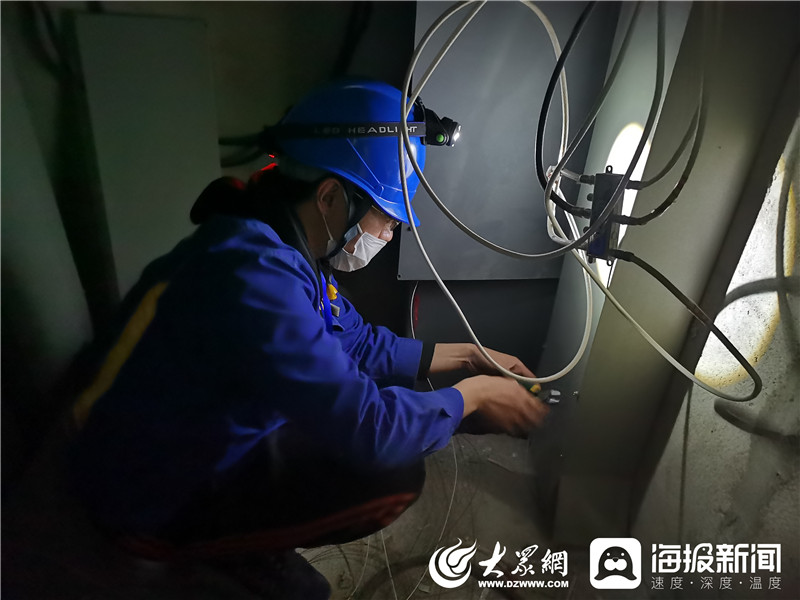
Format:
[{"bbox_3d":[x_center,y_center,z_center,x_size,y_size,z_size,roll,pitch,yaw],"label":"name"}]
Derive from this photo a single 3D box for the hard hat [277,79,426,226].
[{"bbox_3d":[-0.046,-0.267,1.050,0.282,0.168,0.215,31,22,-8],"label":"hard hat"}]

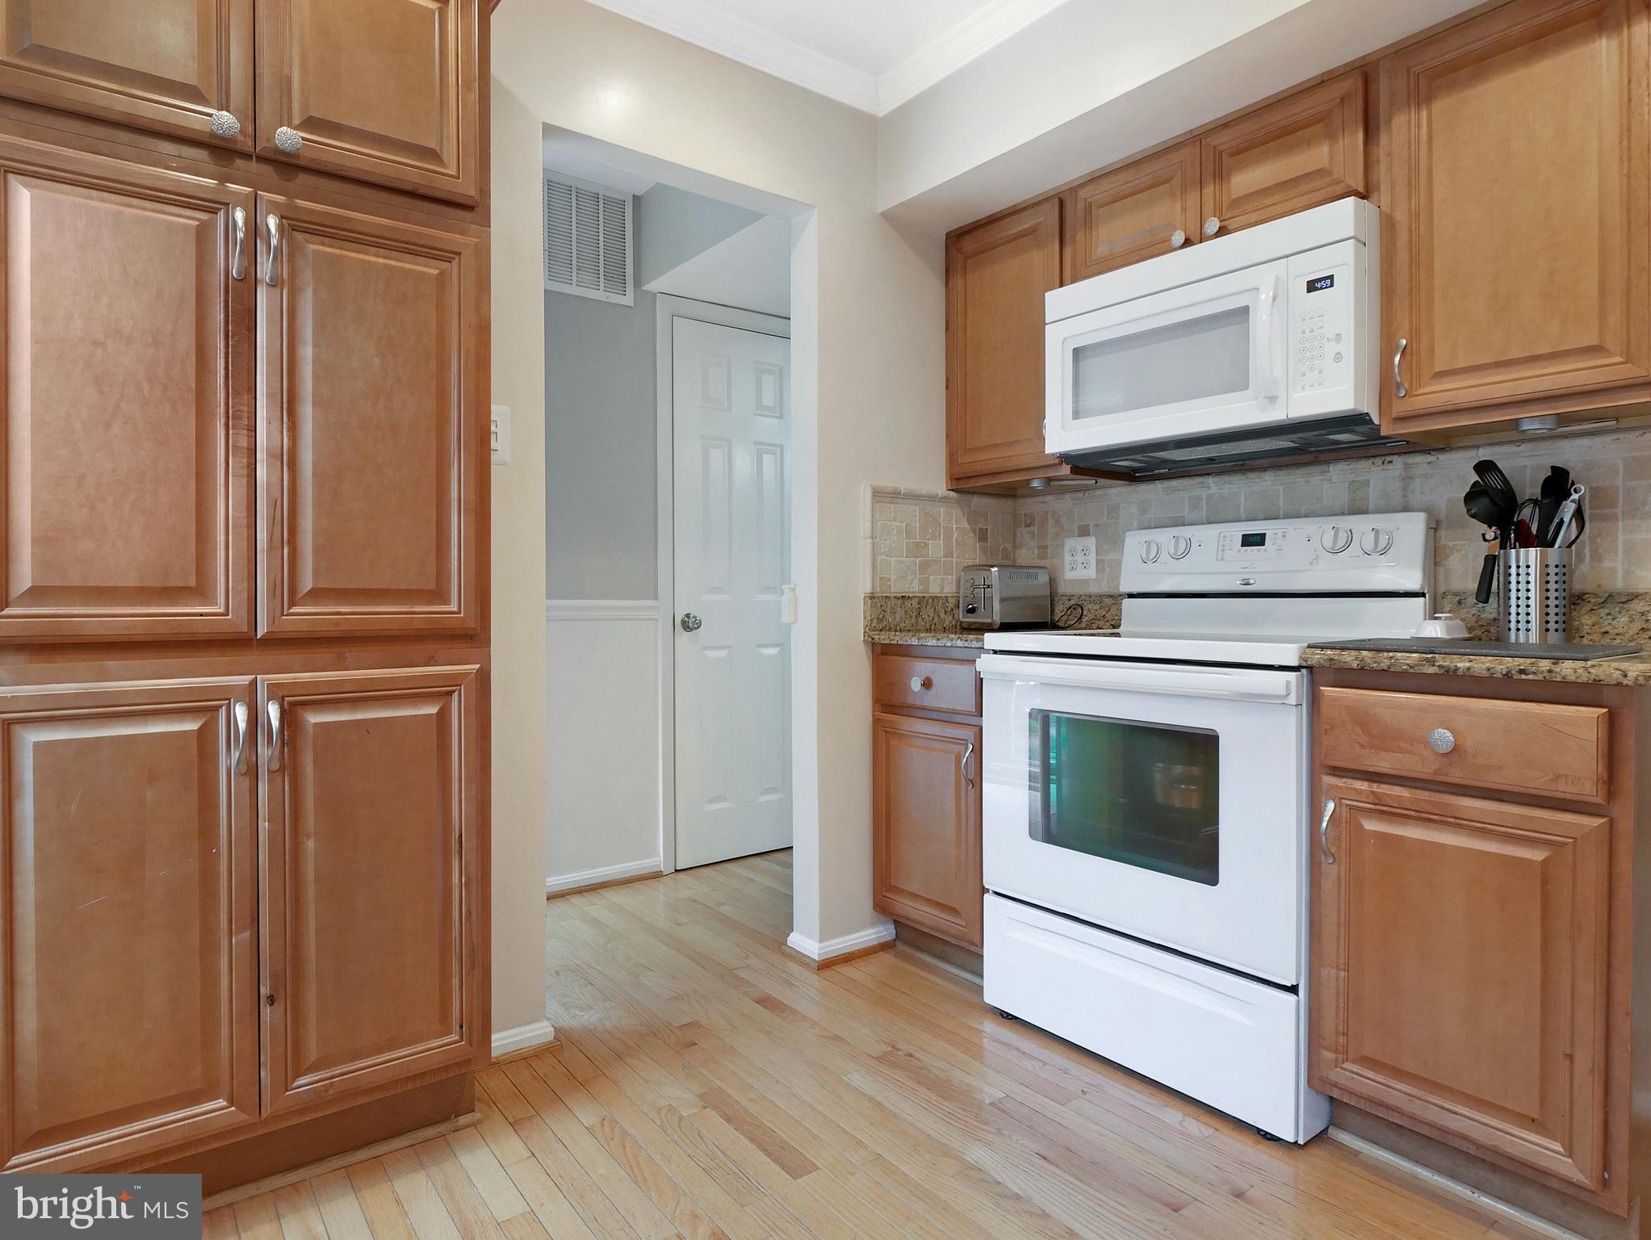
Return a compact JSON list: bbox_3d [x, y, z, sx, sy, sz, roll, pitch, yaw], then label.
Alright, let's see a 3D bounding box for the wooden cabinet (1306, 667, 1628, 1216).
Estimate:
[{"bbox_3d":[1.248,0.481,1.595,0.624,0.780,0.435,-1,1,-40],"label":"wooden cabinet"}]

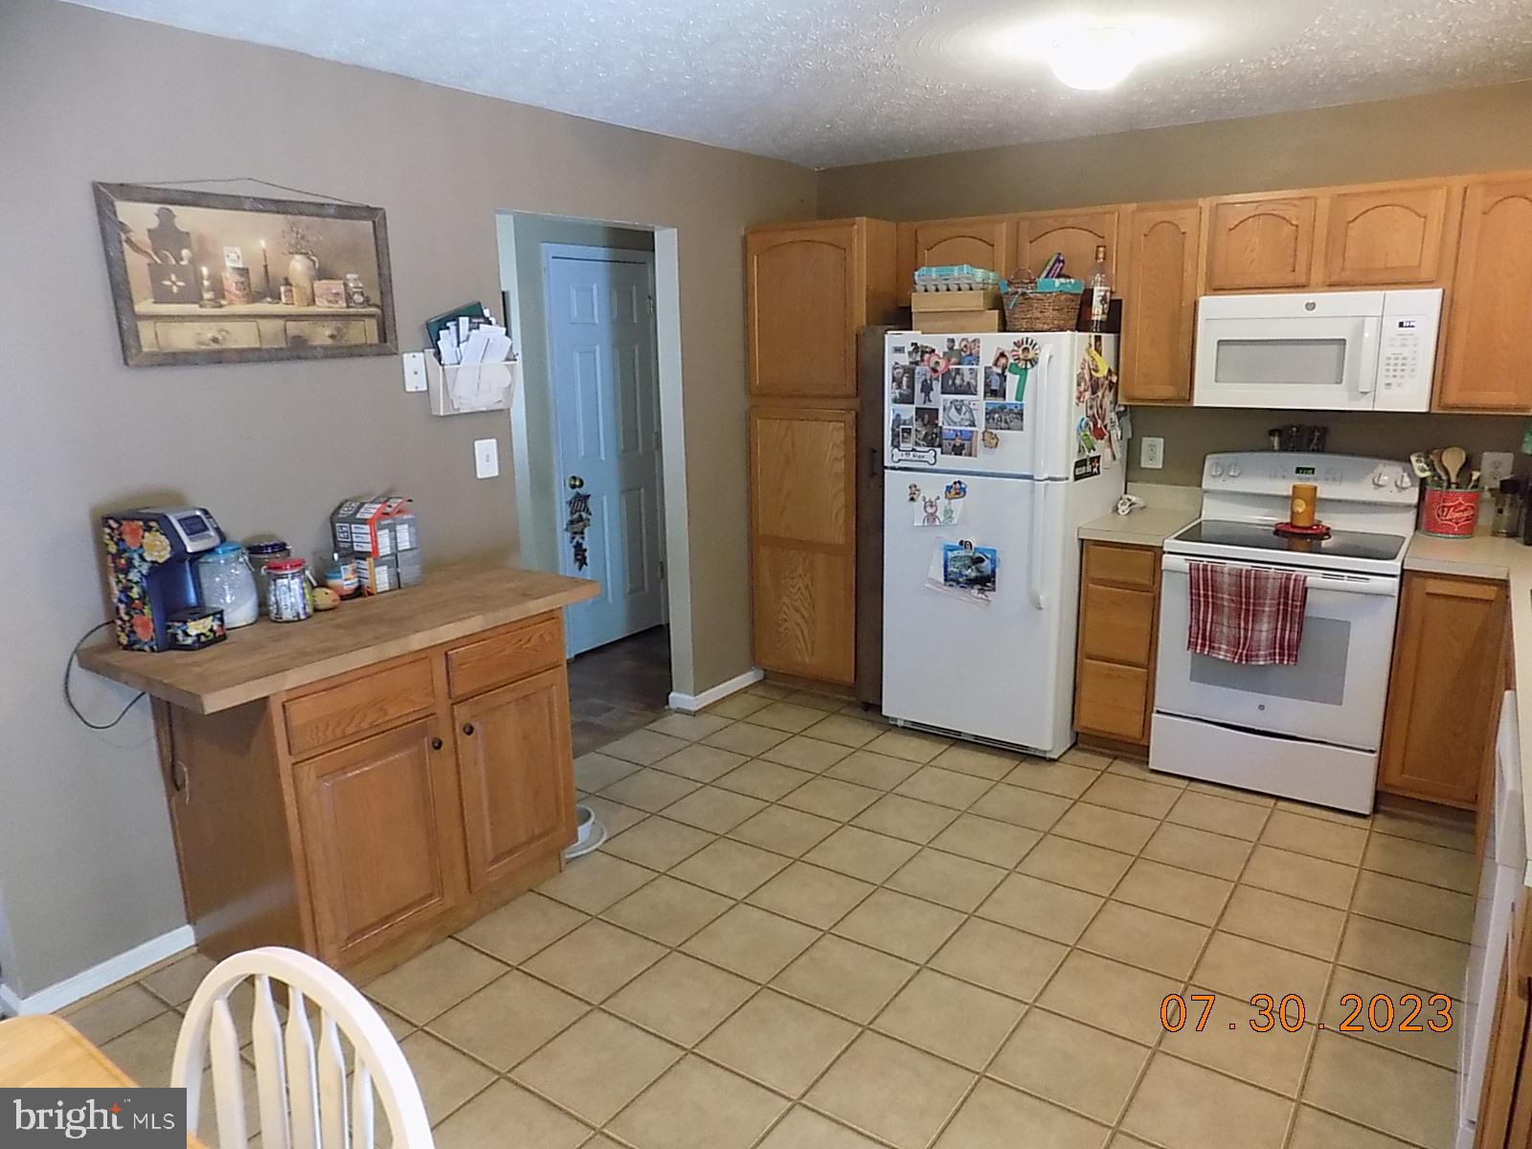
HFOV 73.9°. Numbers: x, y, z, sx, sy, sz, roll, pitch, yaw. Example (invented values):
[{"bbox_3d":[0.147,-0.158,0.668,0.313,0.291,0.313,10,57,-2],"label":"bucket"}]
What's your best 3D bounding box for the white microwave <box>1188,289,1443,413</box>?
[{"bbox_3d":[2.009,-0.815,3.717,0.759,0.403,0.418,7,15,35],"label":"white microwave"}]

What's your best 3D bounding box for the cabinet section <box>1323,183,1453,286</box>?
[{"bbox_3d":[2.147,-1.146,3.509,0.365,0.325,0.320,8,15,34],"label":"cabinet section"}]

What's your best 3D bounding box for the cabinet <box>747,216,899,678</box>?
[{"bbox_3d":[0.354,-0.520,4.859,0.621,2.136,0.632,8,16,35],"label":"cabinet"}]

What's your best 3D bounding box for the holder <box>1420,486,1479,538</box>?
[{"bbox_3d":[2.459,-0.223,3.648,0.190,0.178,0.190,8,16,35],"label":"holder"}]

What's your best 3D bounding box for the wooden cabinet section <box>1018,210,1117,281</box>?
[{"bbox_3d":[1.189,-1.265,4.041,0.397,0.300,0.020,8,16,35],"label":"wooden cabinet section"}]

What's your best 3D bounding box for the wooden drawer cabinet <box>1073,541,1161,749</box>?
[{"bbox_3d":[1.541,0.244,4.227,0.297,0.854,0.585,7,15,35],"label":"wooden drawer cabinet"}]

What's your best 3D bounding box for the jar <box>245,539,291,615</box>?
[{"bbox_3d":[-1.395,0.018,2.878,0.116,0.195,0.116,-1,13,0],"label":"jar"}]

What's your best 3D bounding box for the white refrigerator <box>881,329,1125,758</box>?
[{"bbox_3d":[1.011,-0.165,4.313,0.748,1.665,0.802,7,15,35],"label":"white refrigerator"}]

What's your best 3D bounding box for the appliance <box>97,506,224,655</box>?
[{"bbox_3d":[-1.522,0.011,2.615,0.203,0.335,0.187,2,13,16],"label":"appliance"}]

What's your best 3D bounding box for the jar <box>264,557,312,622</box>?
[{"bbox_3d":[-1.331,0.042,2.839,0.096,0.166,0.096,-2,12,0],"label":"jar"}]

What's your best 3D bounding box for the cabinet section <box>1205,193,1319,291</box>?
[{"bbox_3d":[1.835,-1.191,3.722,0.360,0.325,0.320,8,15,34],"label":"cabinet section"}]

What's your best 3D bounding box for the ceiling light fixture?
[{"bbox_3d":[0.934,-1.454,2.905,0.241,0.130,0.241,7,15,35],"label":"ceiling light fixture"}]

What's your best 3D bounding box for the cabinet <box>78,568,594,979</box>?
[{"bbox_3d":[-1.120,0.562,2.994,0.654,0.925,1.245,7,15,35],"label":"cabinet"}]

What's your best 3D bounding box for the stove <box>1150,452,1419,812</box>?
[{"bbox_3d":[1.950,0.162,3.833,0.758,1.181,0.684,7,15,35],"label":"stove"}]

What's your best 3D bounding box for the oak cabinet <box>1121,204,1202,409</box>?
[{"bbox_3d":[1.593,-1.056,4.008,0.288,0.757,0.344,8,16,35],"label":"oak cabinet"}]

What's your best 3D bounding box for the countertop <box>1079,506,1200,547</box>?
[{"bbox_3d":[1.520,-0.190,4.086,0.312,0.040,0.636,8,16,35],"label":"countertop"}]

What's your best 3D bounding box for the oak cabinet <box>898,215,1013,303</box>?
[{"bbox_3d":[0.889,-1.350,4.450,0.532,0.349,0.344,8,16,35],"label":"oak cabinet"}]

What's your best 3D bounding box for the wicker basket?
[{"bbox_3d":[1.055,-1.039,3.875,0.284,0.227,0.310,8,16,35],"label":"wicker basket"}]

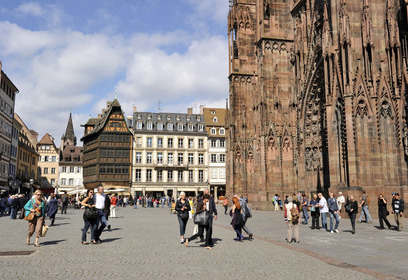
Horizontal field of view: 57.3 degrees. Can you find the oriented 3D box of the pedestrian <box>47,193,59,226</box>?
[{"bbox_3d":[-8.200,3.806,20.400,0.650,1.693,0.550,2,-9,-12],"label":"pedestrian"}]

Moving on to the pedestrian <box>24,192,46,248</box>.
[{"bbox_3d":[-5.138,2.393,11.350,0.600,1.660,0.470,2,-9,-14],"label":"pedestrian"}]

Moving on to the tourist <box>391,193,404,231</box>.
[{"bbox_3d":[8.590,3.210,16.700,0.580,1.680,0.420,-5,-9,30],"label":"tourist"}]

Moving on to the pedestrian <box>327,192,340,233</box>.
[{"bbox_3d":[5.456,3.073,15.800,0.550,1.685,0.450,0,-8,-5],"label":"pedestrian"}]

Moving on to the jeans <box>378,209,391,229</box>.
[{"bbox_3d":[8.582,3.721,17.650,0.420,1.000,0.550,-6,-11,36],"label":"jeans"}]

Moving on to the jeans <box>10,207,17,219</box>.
[{"bbox_3d":[-12.709,4.858,25.000,0.420,0.862,0.350,-6,-10,37],"label":"jeans"}]

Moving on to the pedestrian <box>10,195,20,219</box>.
[{"bbox_3d":[-12.637,4.463,25.000,0.520,1.636,0.420,-6,-10,37],"label":"pedestrian"}]

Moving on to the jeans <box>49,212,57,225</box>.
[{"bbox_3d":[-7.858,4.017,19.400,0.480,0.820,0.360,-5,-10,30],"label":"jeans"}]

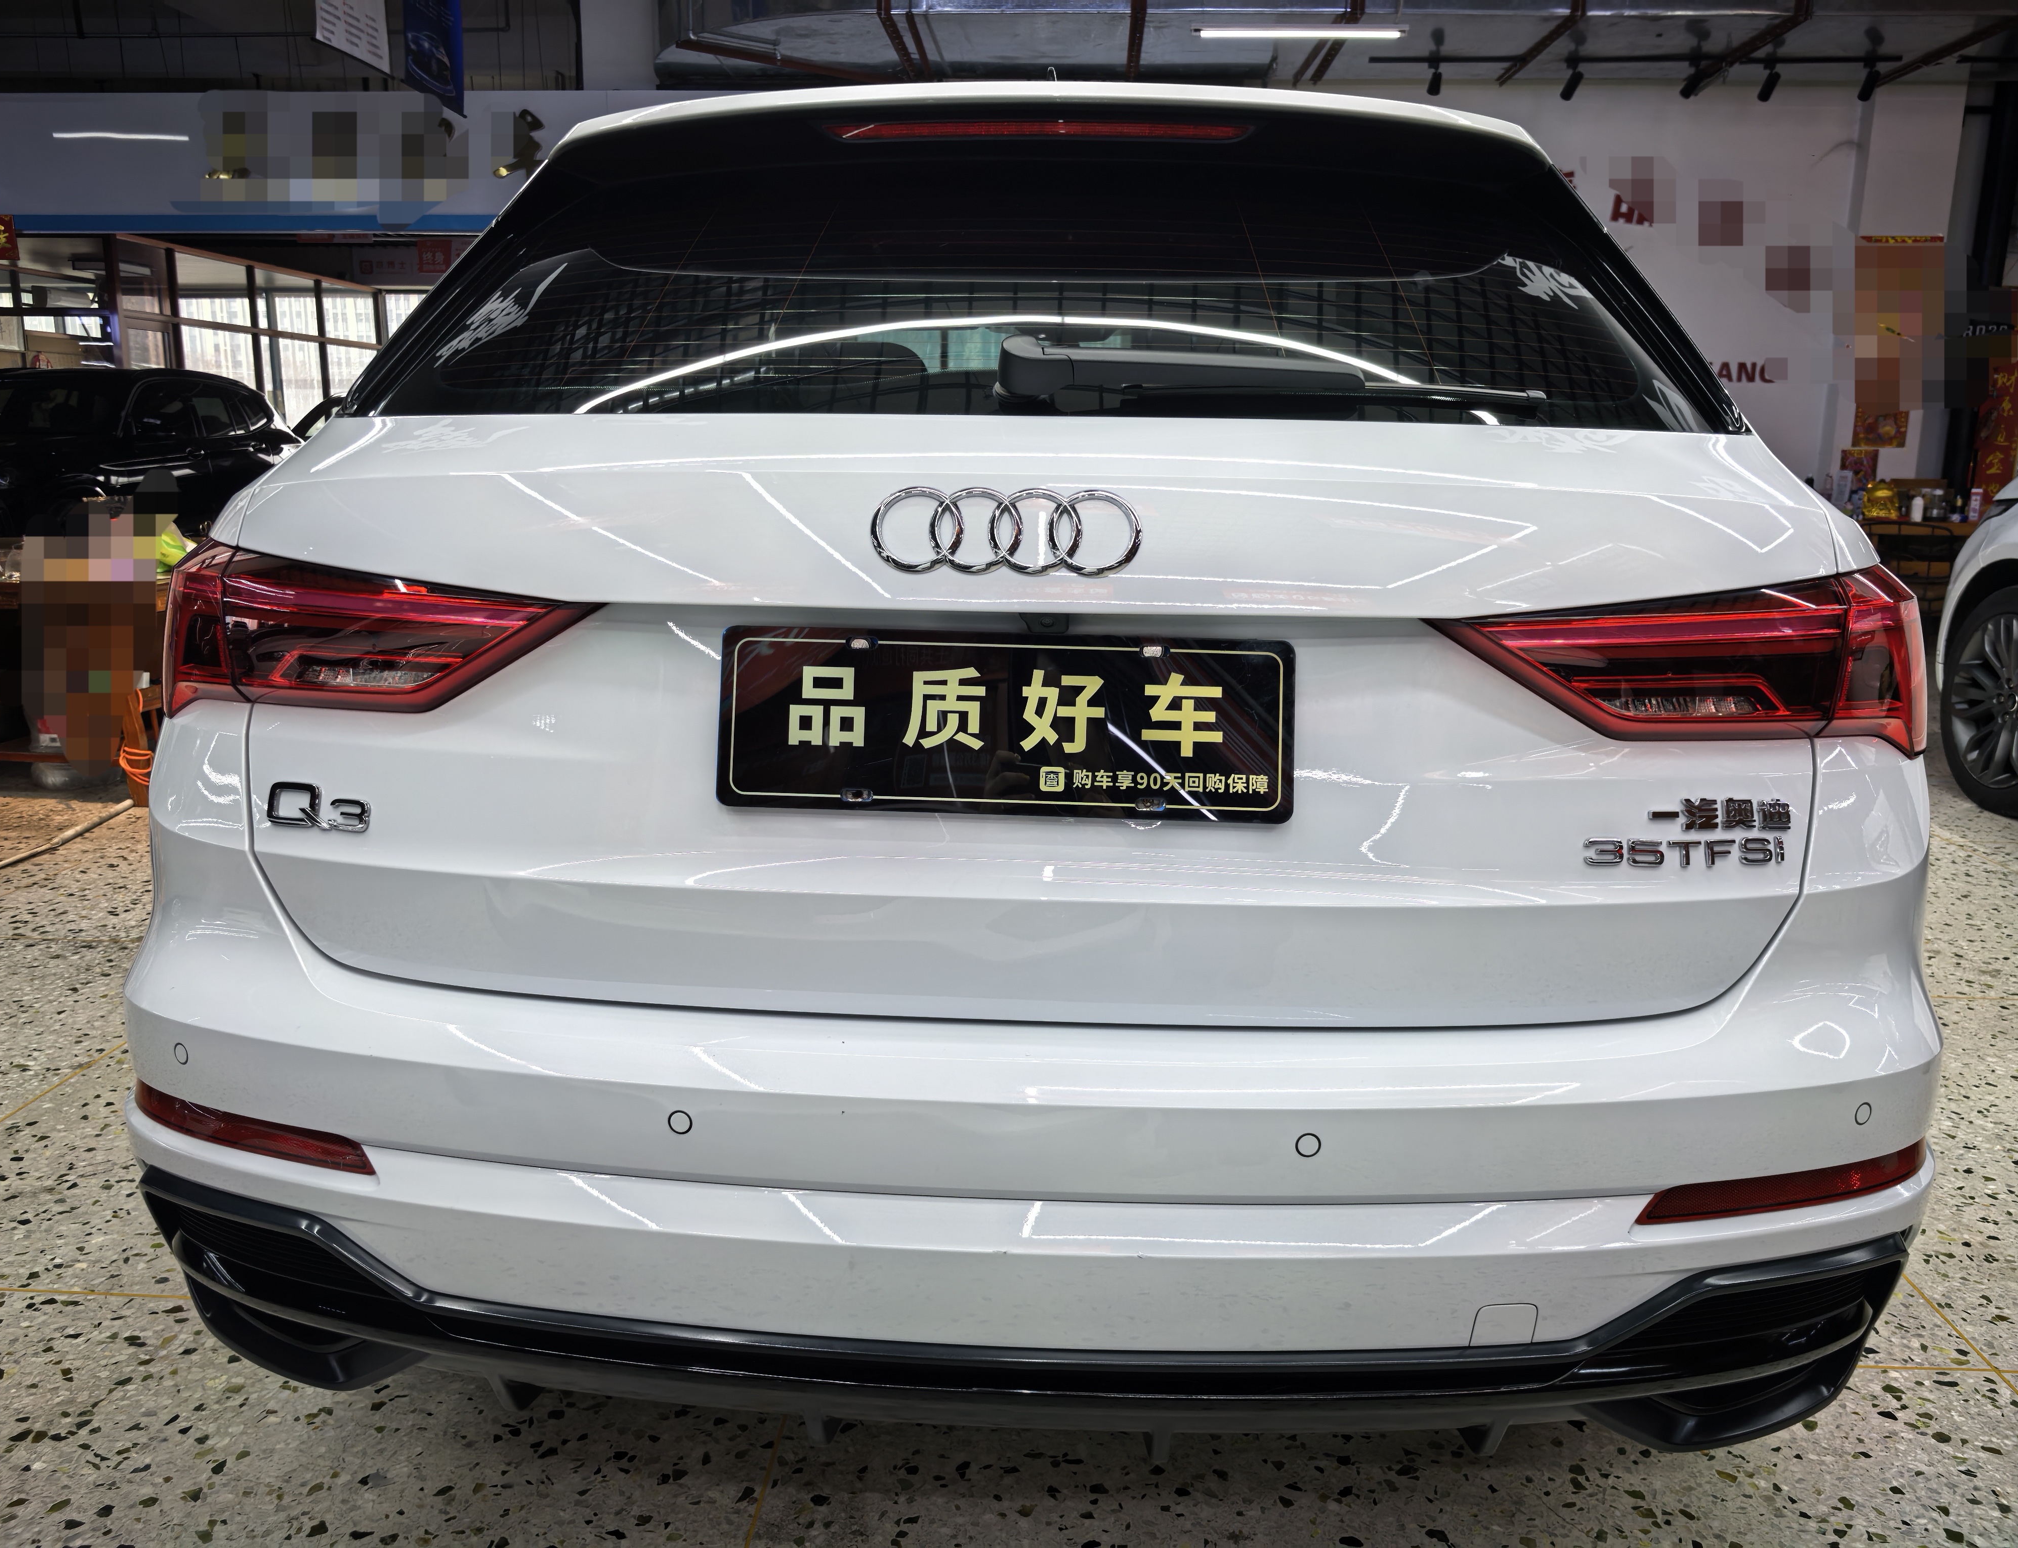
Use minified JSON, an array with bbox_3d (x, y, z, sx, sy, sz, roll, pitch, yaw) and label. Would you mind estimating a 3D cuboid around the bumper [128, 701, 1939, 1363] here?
[{"bbox_3d":[-0.002,0.192,1.307,1.795,0.449,0.479,1,13,3],"label":"bumper"}]

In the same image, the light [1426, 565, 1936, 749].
[{"bbox_3d":[0.593,-0.098,1.259,0.495,0.177,0.296,1,13,3],"label":"light"}]

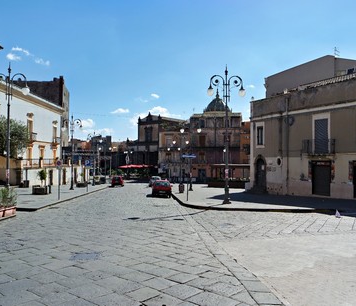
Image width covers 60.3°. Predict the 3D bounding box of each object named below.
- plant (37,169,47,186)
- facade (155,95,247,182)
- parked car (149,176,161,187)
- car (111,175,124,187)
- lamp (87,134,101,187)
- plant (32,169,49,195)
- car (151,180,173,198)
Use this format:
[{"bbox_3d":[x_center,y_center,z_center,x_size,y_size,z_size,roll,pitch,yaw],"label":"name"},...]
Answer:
[{"bbox_3d":[-12.456,2.233,28.040,0.800,1.600,0.800,0,-3,0],"label":"plant"},{"bbox_3d":[5.630,-3.067,69.474,18.800,19.000,13.000,0,-3,0],"label":"facade"},{"bbox_3d":[-3.378,4.328,46.036,1.680,1.460,3.900,0,-3,-4],"label":"parked car"},{"bbox_3d":[-8.915,4.279,45.337,1.650,1.470,3.750,0,-3,-4],"label":"car"},{"bbox_3d":[-13.238,0.810,48.215,2.100,8.600,0.500,0,-3,-4],"label":"lamp"},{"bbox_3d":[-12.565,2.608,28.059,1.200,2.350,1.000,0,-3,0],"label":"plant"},{"bbox_3d":[-1.441,3.172,27.636,1.640,1.430,3.750,0,-3,-4],"label":"car"}]

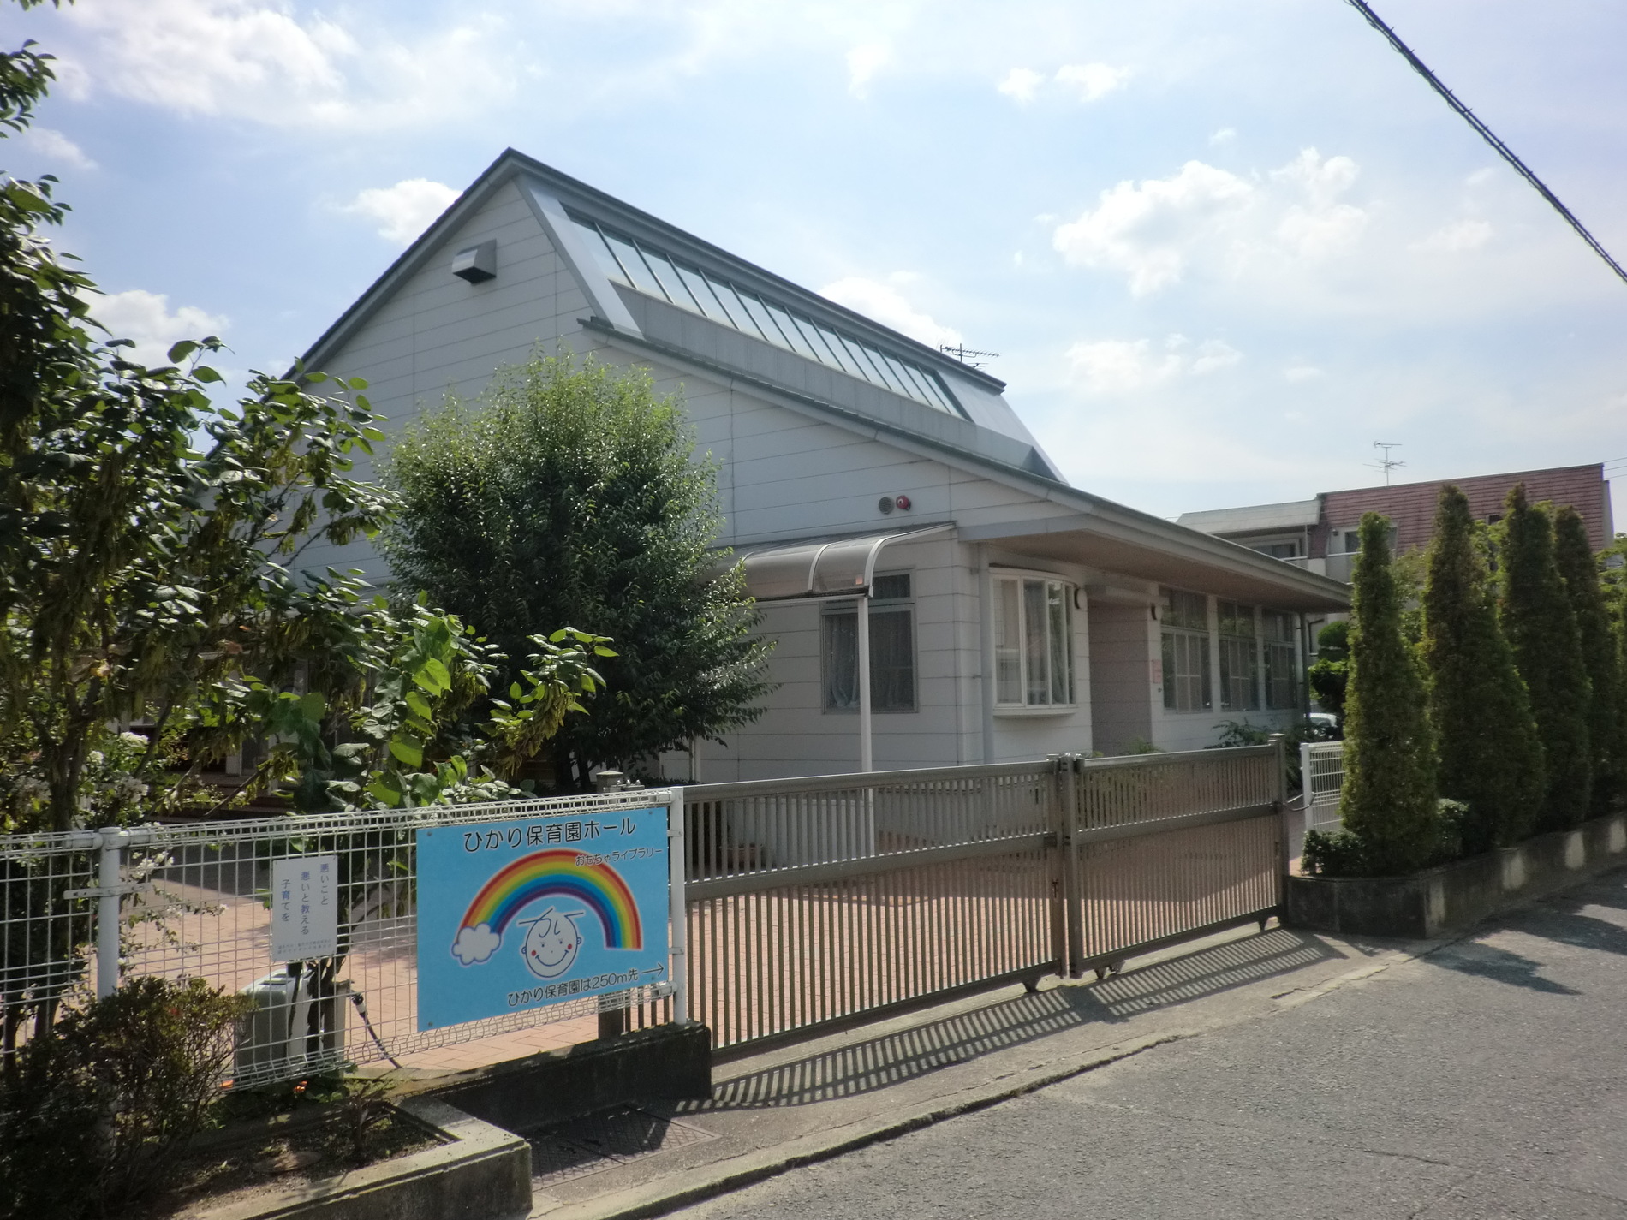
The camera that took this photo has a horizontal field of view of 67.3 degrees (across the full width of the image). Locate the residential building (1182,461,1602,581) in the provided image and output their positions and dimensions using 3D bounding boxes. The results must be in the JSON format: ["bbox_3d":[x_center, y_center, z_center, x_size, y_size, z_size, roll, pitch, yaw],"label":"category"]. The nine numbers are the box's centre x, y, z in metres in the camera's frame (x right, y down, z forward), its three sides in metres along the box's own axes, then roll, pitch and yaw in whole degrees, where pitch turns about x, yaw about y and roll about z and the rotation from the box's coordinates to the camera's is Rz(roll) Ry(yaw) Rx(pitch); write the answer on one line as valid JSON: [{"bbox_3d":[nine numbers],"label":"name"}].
[{"bbox_3d":[23.537,0.333,49.359,14.963,9.208,9.500,-4,-5,34],"label":"residential building"}]

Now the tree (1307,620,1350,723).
[{"bbox_3d":[10.512,1.748,24.498,1.250,3.000,1.250,3,-6,-42],"label":"tree"}]

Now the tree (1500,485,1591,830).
[{"bbox_3d":[6.342,0.394,10.651,0.820,3.050,0.820,3,-6,-42],"label":"tree"}]

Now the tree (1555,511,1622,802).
[{"bbox_3d":[7.299,0.477,11.548,0.680,2.950,0.680,3,-6,-42],"label":"tree"}]

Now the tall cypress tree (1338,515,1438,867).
[{"bbox_3d":[3.910,0.567,8.400,0.680,2.540,0.680,3,-6,-42],"label":"tall cypress tree"}]

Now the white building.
[{"bbox_3d":[-0.109,-1.367,24.364,18.200,9.550,16.650,-4,-5,34],"label":"white building"}]

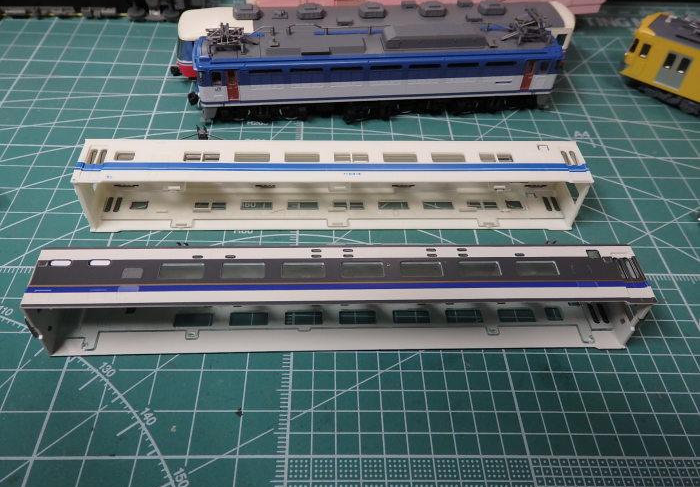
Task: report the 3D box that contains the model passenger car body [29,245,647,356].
[{"bbox_3d":[-0.001,0.012,0.126,0.134,0.019,0.018,0,48,-3],"label":"model passenger car body"}]

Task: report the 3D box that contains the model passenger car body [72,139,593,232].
[{"bbox_3d":[-0.003,-0.017,0.152,0.135,0.019,0.019,0,48,-4],"label":"model passenger car body"}]

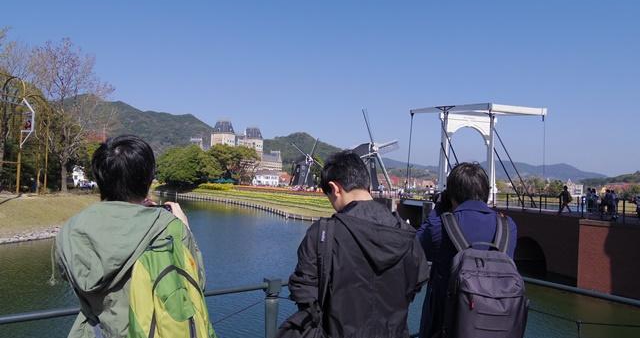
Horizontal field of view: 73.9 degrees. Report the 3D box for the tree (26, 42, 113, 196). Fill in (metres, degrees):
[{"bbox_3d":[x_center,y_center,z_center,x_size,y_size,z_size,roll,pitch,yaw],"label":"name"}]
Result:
[{"bbox_3d":[-32.860,-7.178,56.000,11.000,20.200,10.500,2,-3,-30],"label":"tree"}]

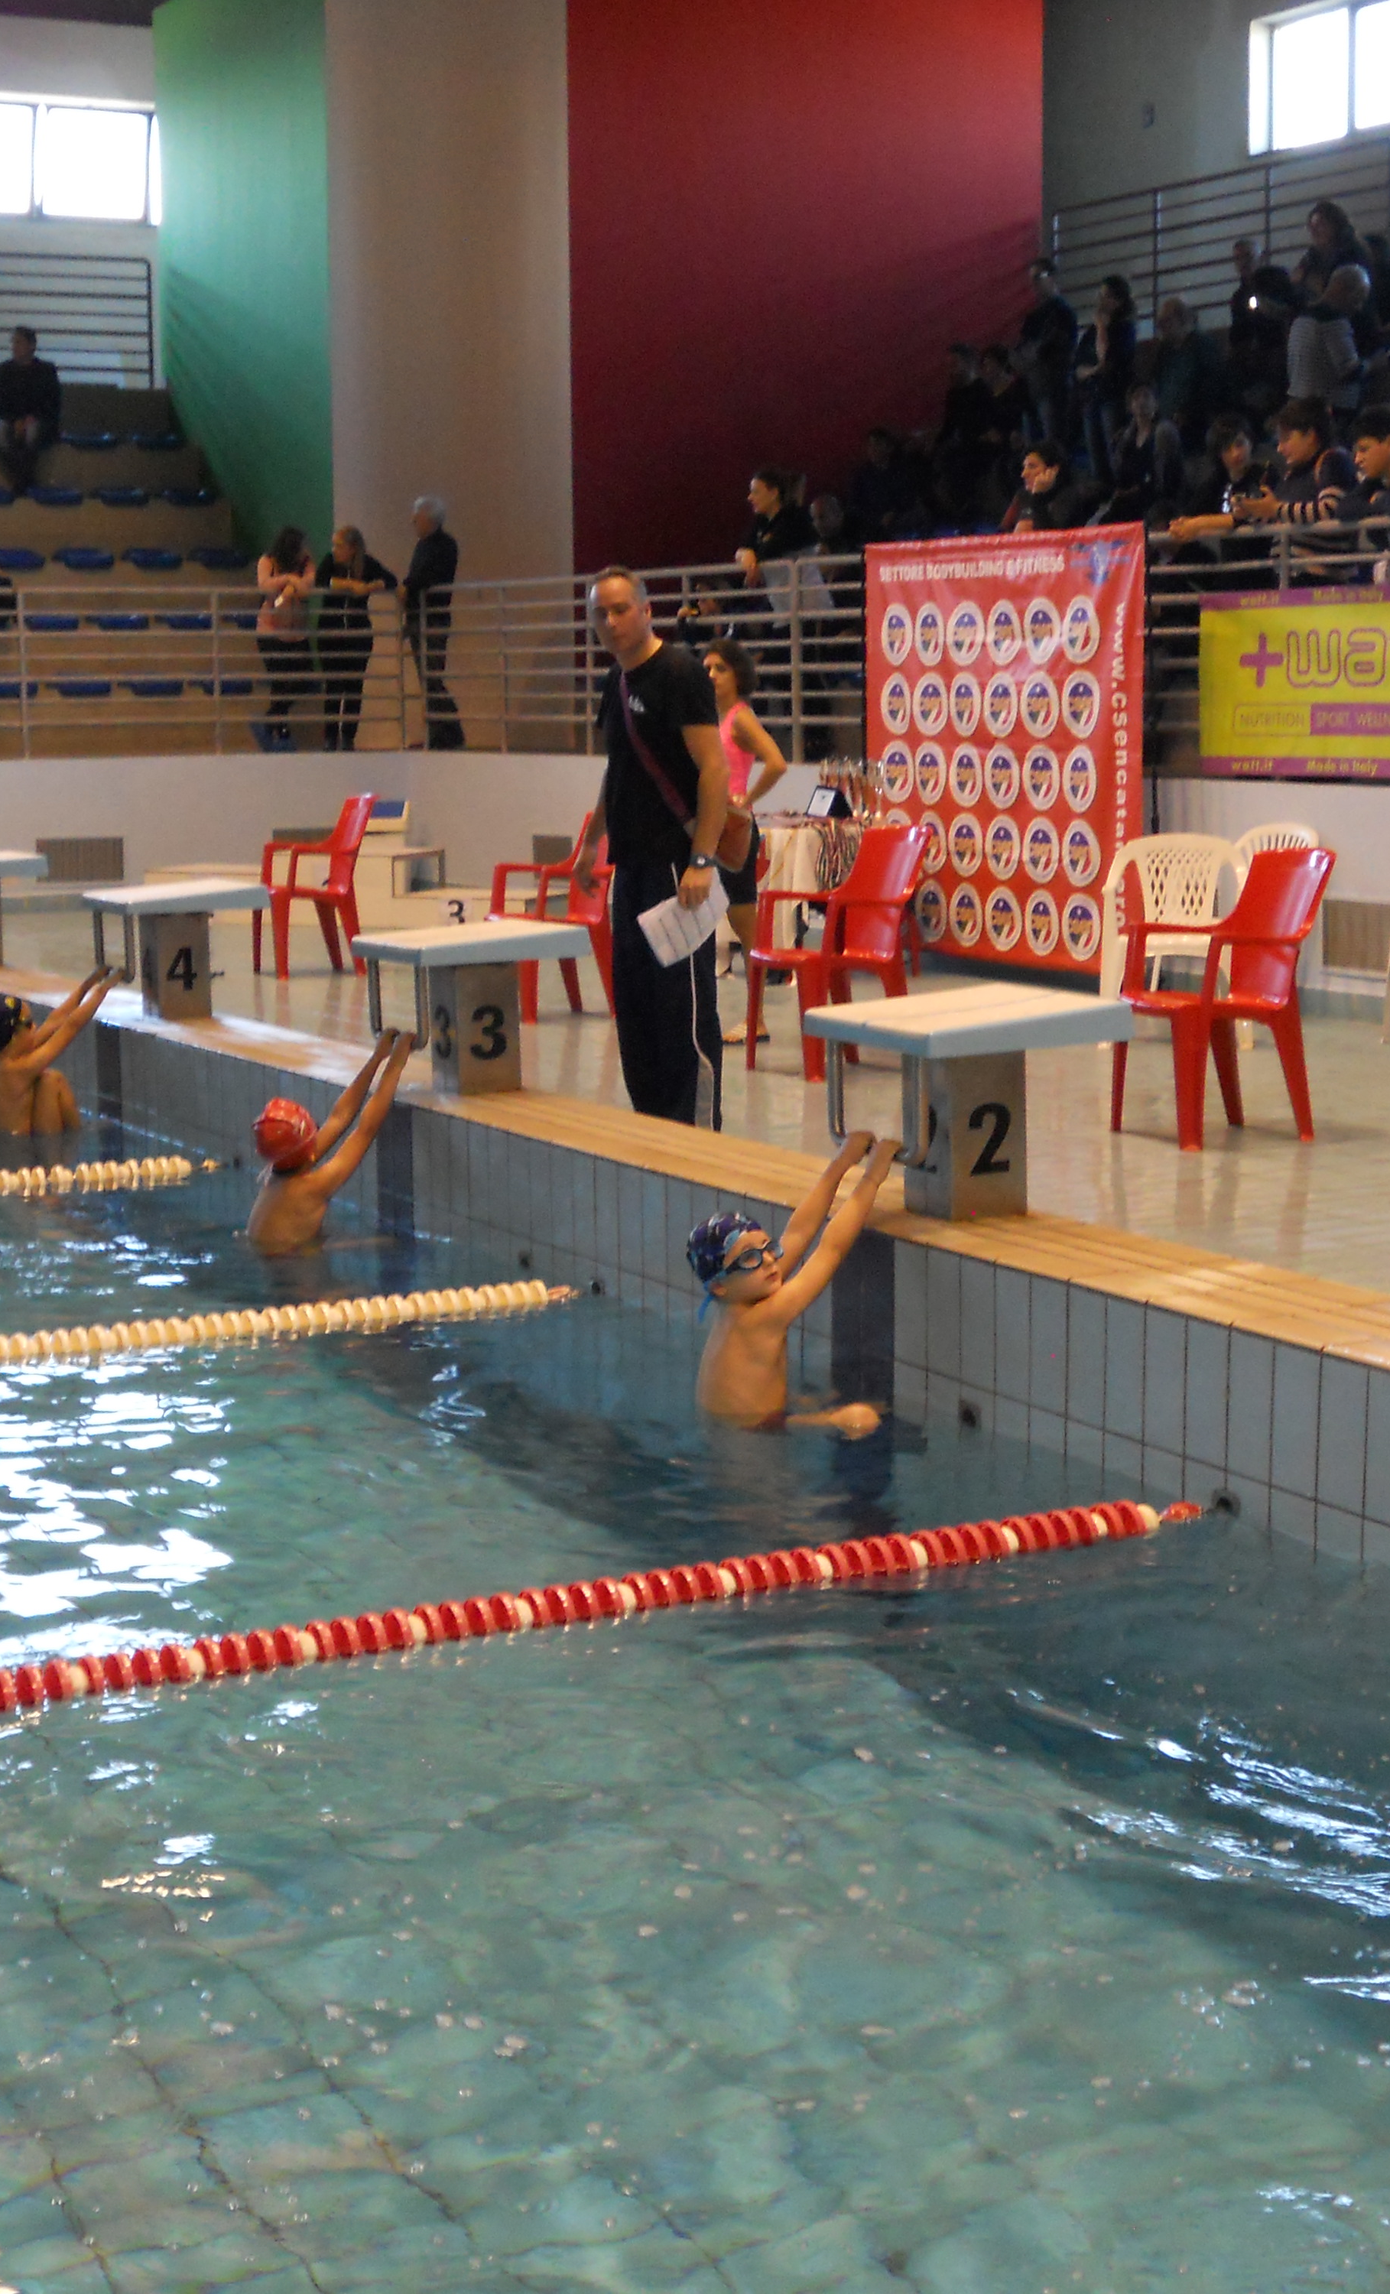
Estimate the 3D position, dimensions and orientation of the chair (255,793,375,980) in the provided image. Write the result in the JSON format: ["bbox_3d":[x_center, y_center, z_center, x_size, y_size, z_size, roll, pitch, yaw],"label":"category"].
[{"bbox_3d":[-1.882,-1.292,16.693,0.570,0.880,0.560,-4,9,-23],"label":"chair"}]

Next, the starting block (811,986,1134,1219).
[{"bbox_3d":[0.570,-0.082,7.030,0.498,0.446,0.497,-5,9,-27],"label":"starting block"}]

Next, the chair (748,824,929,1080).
[{"bbox_3d":[0.544,-0.716,12.297,0.570,0.885,0.570,-4,9,-25],"label":"chair"}]

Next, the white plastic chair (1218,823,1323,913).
[{"bbox_3d":[2.283,-0.912,13.817,0.530,0.815,0.565,-6,9,-33],"label":"white plastic chair"}]

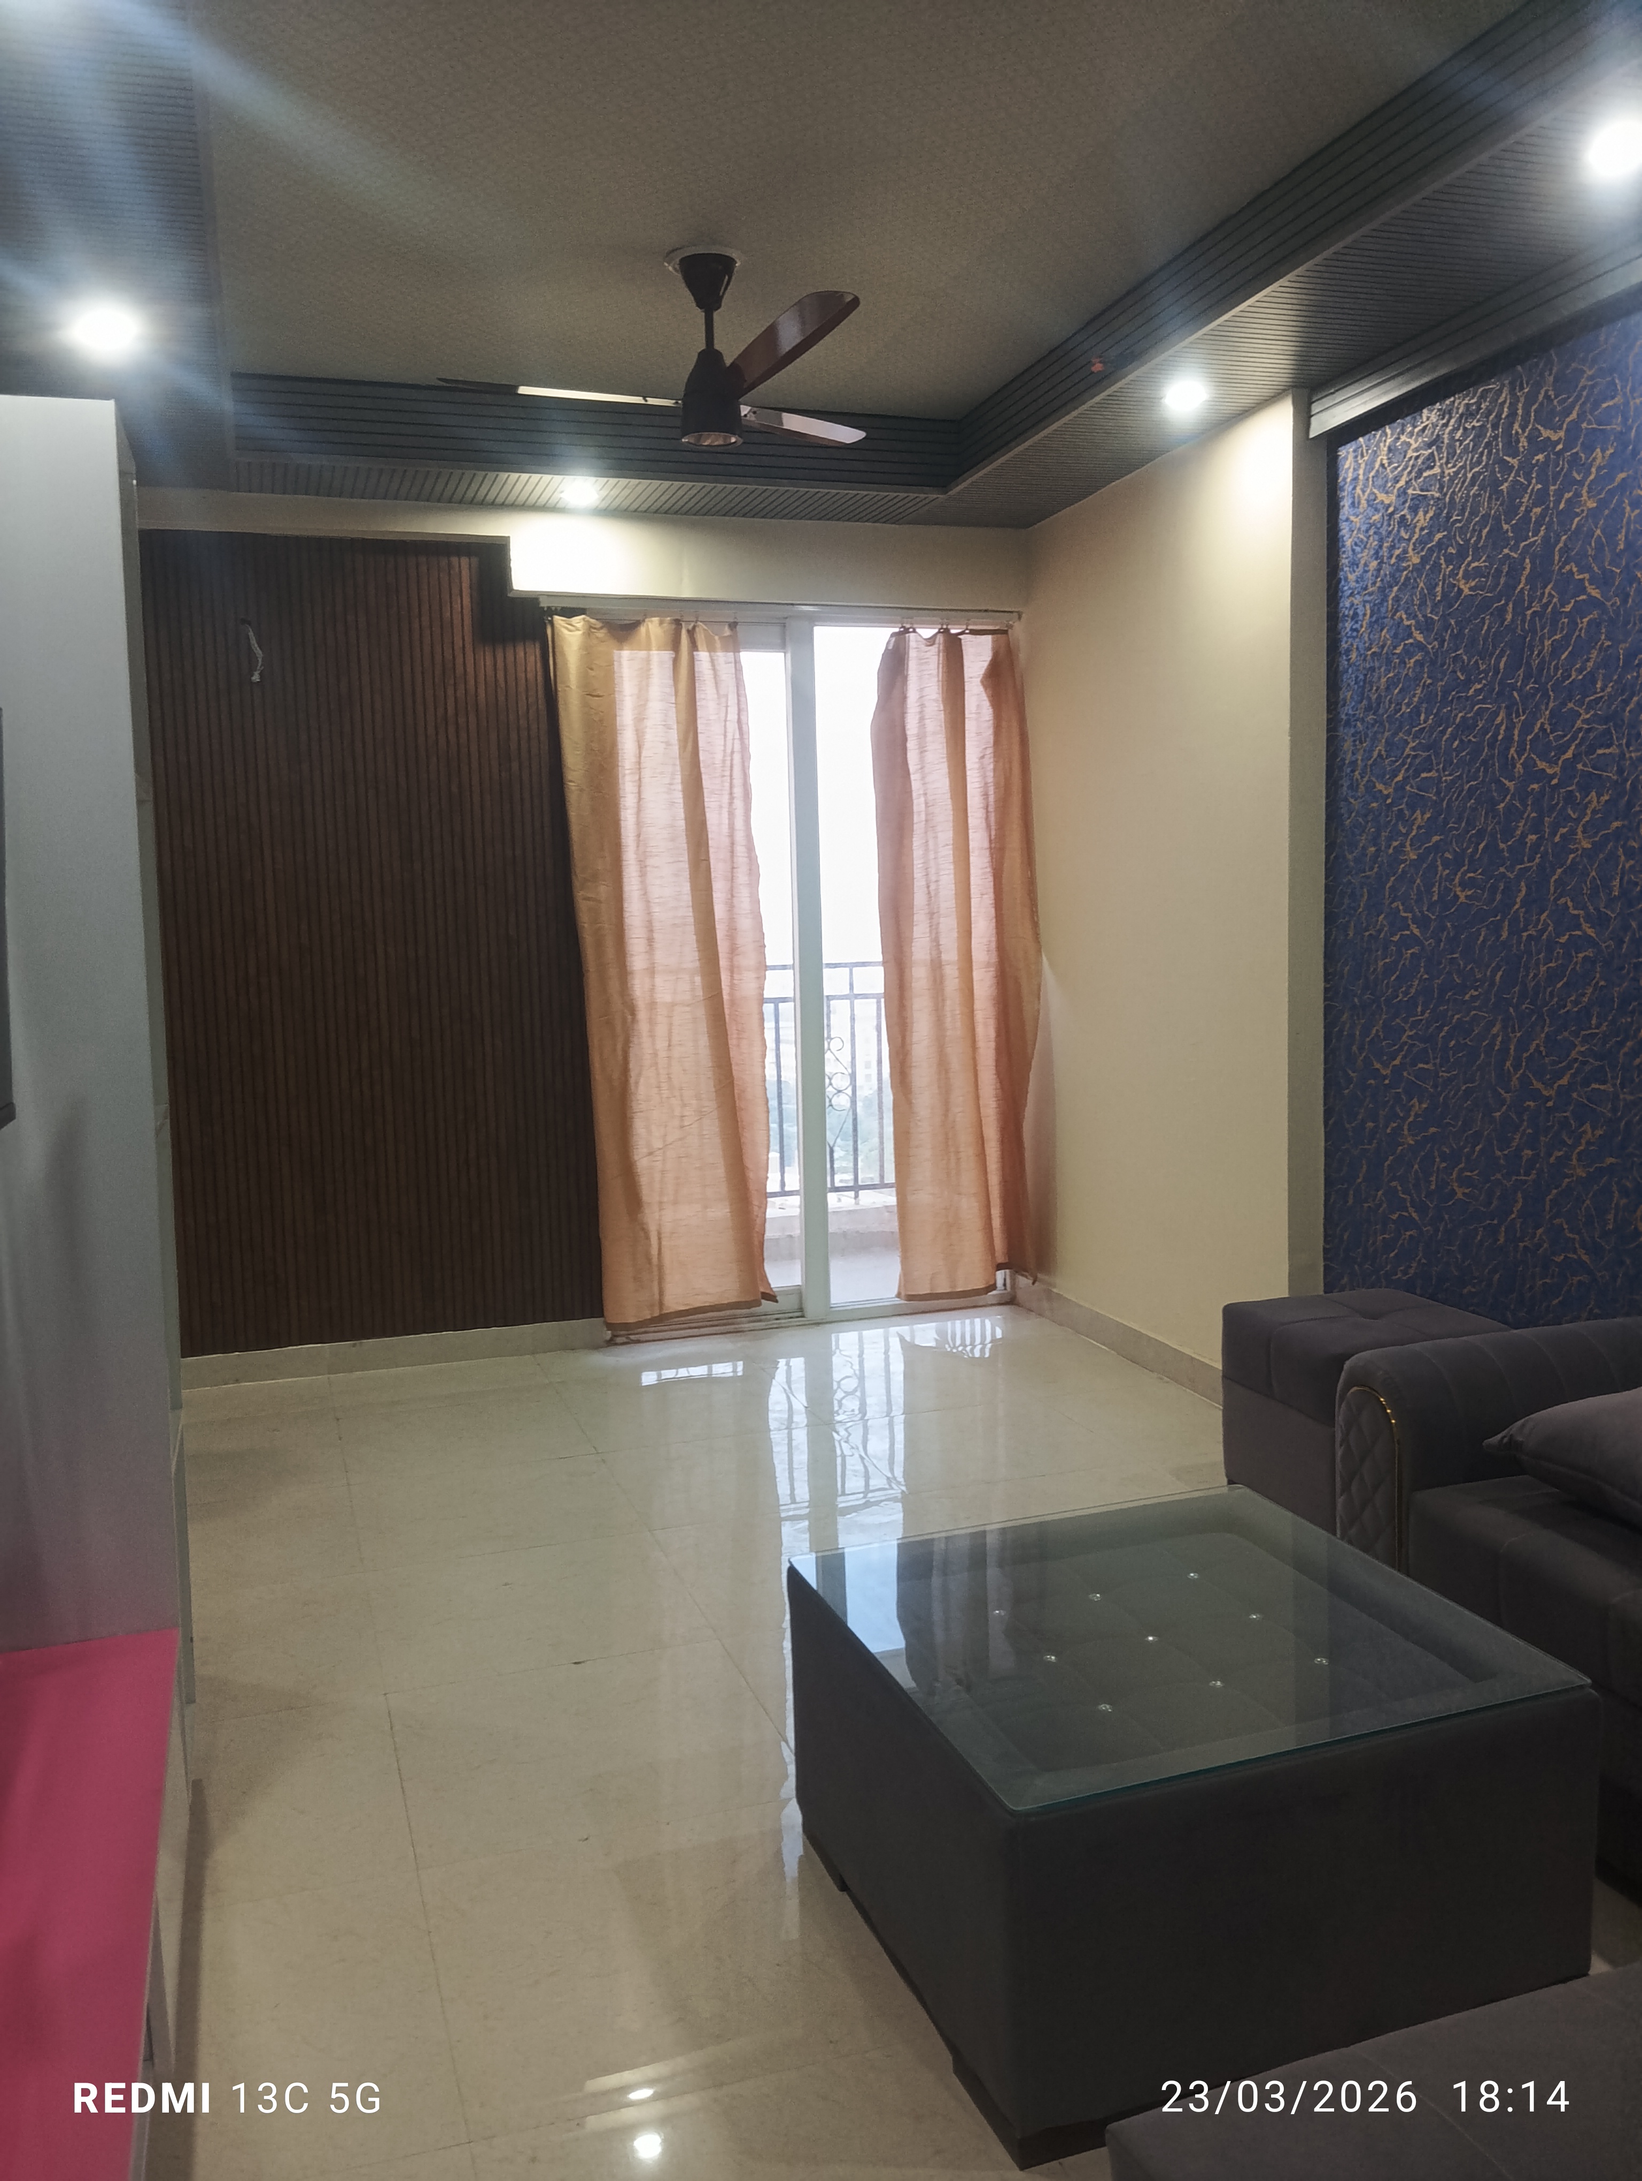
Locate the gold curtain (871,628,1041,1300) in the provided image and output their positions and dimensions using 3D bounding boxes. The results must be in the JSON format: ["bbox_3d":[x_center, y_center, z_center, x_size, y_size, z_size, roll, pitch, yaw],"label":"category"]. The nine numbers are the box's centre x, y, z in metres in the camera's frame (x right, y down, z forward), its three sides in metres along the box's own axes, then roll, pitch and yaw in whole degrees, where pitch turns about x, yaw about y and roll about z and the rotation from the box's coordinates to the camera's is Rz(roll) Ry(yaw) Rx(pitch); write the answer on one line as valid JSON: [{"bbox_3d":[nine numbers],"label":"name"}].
[{"bbox_3d":[0.422,-0.384,5.576,0.520,2.090,0.150,-3,6,-18],"label":"gold curtain"}]

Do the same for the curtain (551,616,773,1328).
[{"bbox_3d":[-0.466,-0.335,5.304,0.620,2.100,0.150,-3,6,-18],"label":"curtain"}]

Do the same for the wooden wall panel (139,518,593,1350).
[{"bbox_3d":[-1.297,-0.414,5.144,1.280,2.310,0.050,-3,6,-18],"label":"wooden wall panel"}]

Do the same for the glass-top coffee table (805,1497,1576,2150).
[{"bbox_3d":[0.432,0.877,2.292,0.750,0.400,0.755,-3,6,-19],"label":"glass-top coffee table"}]

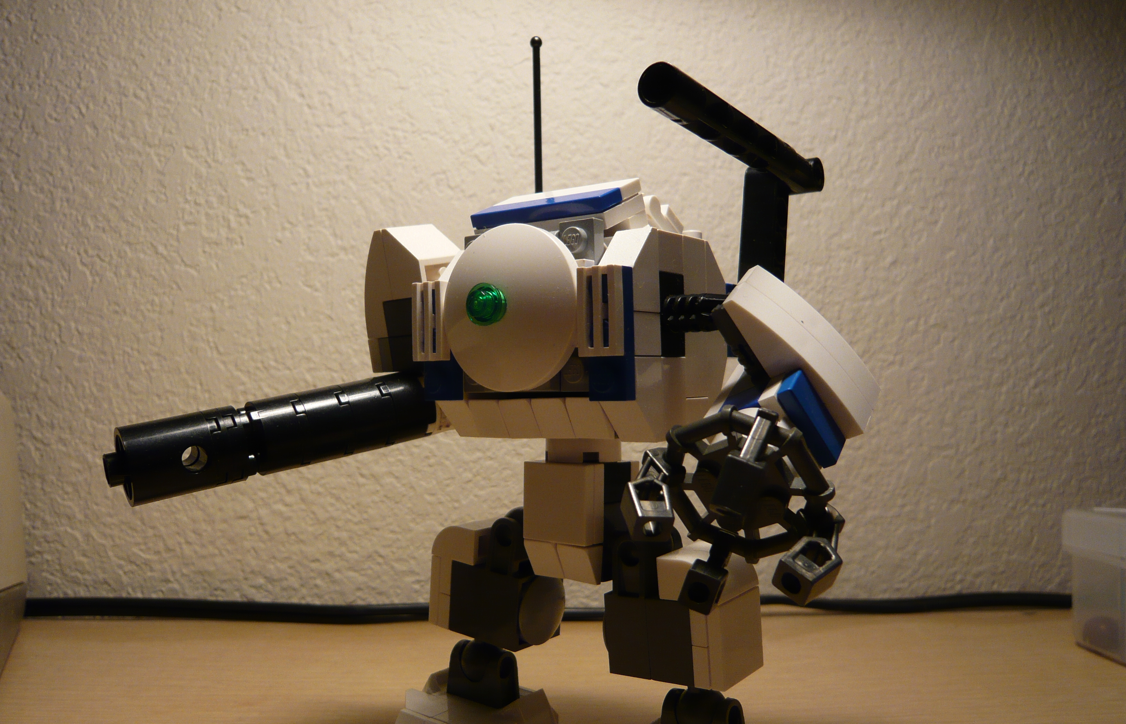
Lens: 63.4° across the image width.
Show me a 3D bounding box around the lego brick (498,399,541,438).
[{"bbox_3d":[-0.008,0.011,0.182,0.008,0.008,0.006,-1,0,34],"label":"lego brick"}]

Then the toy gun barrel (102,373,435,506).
[{"bbox_3d":[-0.061,0.015,0.201,0.070,0.016,0.016,-12,6,-35],"label":"toy gun barrel"}]

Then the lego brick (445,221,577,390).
[{"bbox_3d":[-0.012,-0.010,0.170,0.032,0.032,0.007,-1,-1,35],"label":"lego brick"}]

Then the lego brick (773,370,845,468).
[{"bbox_3d":[0.045,0.010,0.166,0.003,0.016,0.008,-29,9,35],"label":"lego brick"}]

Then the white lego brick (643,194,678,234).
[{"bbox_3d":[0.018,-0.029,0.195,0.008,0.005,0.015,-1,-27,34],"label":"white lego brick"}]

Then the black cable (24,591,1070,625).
[{"bbox_3d":[-0.006,0.098,0.362,0.422,0.012,0.013,-1,-1,0],"label":"black cable"}]

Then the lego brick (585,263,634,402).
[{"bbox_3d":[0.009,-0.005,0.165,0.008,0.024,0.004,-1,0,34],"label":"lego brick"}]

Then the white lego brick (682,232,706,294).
[{"bbox_3d":[0.023,-0.017,0.185,0.008,0.016,0.010,-1,-1,35],"label":"white lego brick"}]

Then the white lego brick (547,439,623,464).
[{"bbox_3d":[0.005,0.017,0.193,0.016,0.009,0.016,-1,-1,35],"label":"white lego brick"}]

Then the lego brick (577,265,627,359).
[{"bbox_3d":[0.007,-0.009,0.162,0.008,0.016,0.003,-1,0,34],"label":"lego brick"}]

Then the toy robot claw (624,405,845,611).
[{"bbox_3d":[0.028,0.023,0.147,0.032,0.031,0.020,-1,30,28],"label":"toy robot claw"}]

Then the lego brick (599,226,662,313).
[{"bbox_3d":[0.012,-0.017,0.169,0.008,0.016,0.010,-1,-1,35],"label":"lego brick"}]

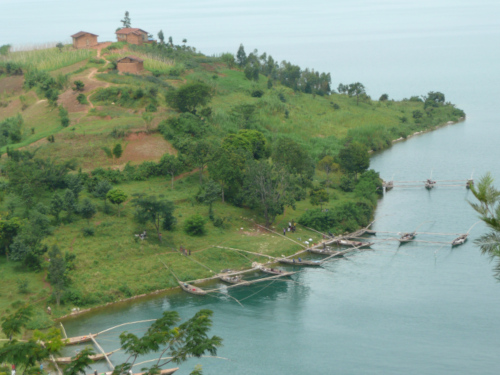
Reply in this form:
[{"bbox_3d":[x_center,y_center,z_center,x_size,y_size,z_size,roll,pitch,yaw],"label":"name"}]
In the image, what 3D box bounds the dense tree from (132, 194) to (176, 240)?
[{"bbox_3d":[-19.970,6.340,293.000,9.200,9.400,8.500,-1,9,0],"label":"dense tree"}]

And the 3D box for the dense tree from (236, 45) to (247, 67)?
[{"bbox_3d":[-2.760,-42.680,450.000,3.400,7.200,3.400,-1,9,0],"label":"dense tree"}]

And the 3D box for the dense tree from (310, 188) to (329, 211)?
[{"bbox_3d":[17.292,2.986,345.000,4.340,5.250,4.340,0,9,0],"label":"dense tree"}]

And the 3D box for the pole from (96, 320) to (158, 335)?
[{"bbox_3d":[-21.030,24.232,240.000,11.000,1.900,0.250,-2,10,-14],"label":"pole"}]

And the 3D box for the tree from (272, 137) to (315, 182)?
[{"bbox_3d":[10.980,-6.560,350.000,10.400,11.800,10.000,-1,9,0],"label":"tree"}]

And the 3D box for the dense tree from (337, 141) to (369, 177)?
[{"bbox_3d":[28.830,-7.450,390.000,8.900,9.900,8.600,-1,9,0],"label":"dense tree"}]

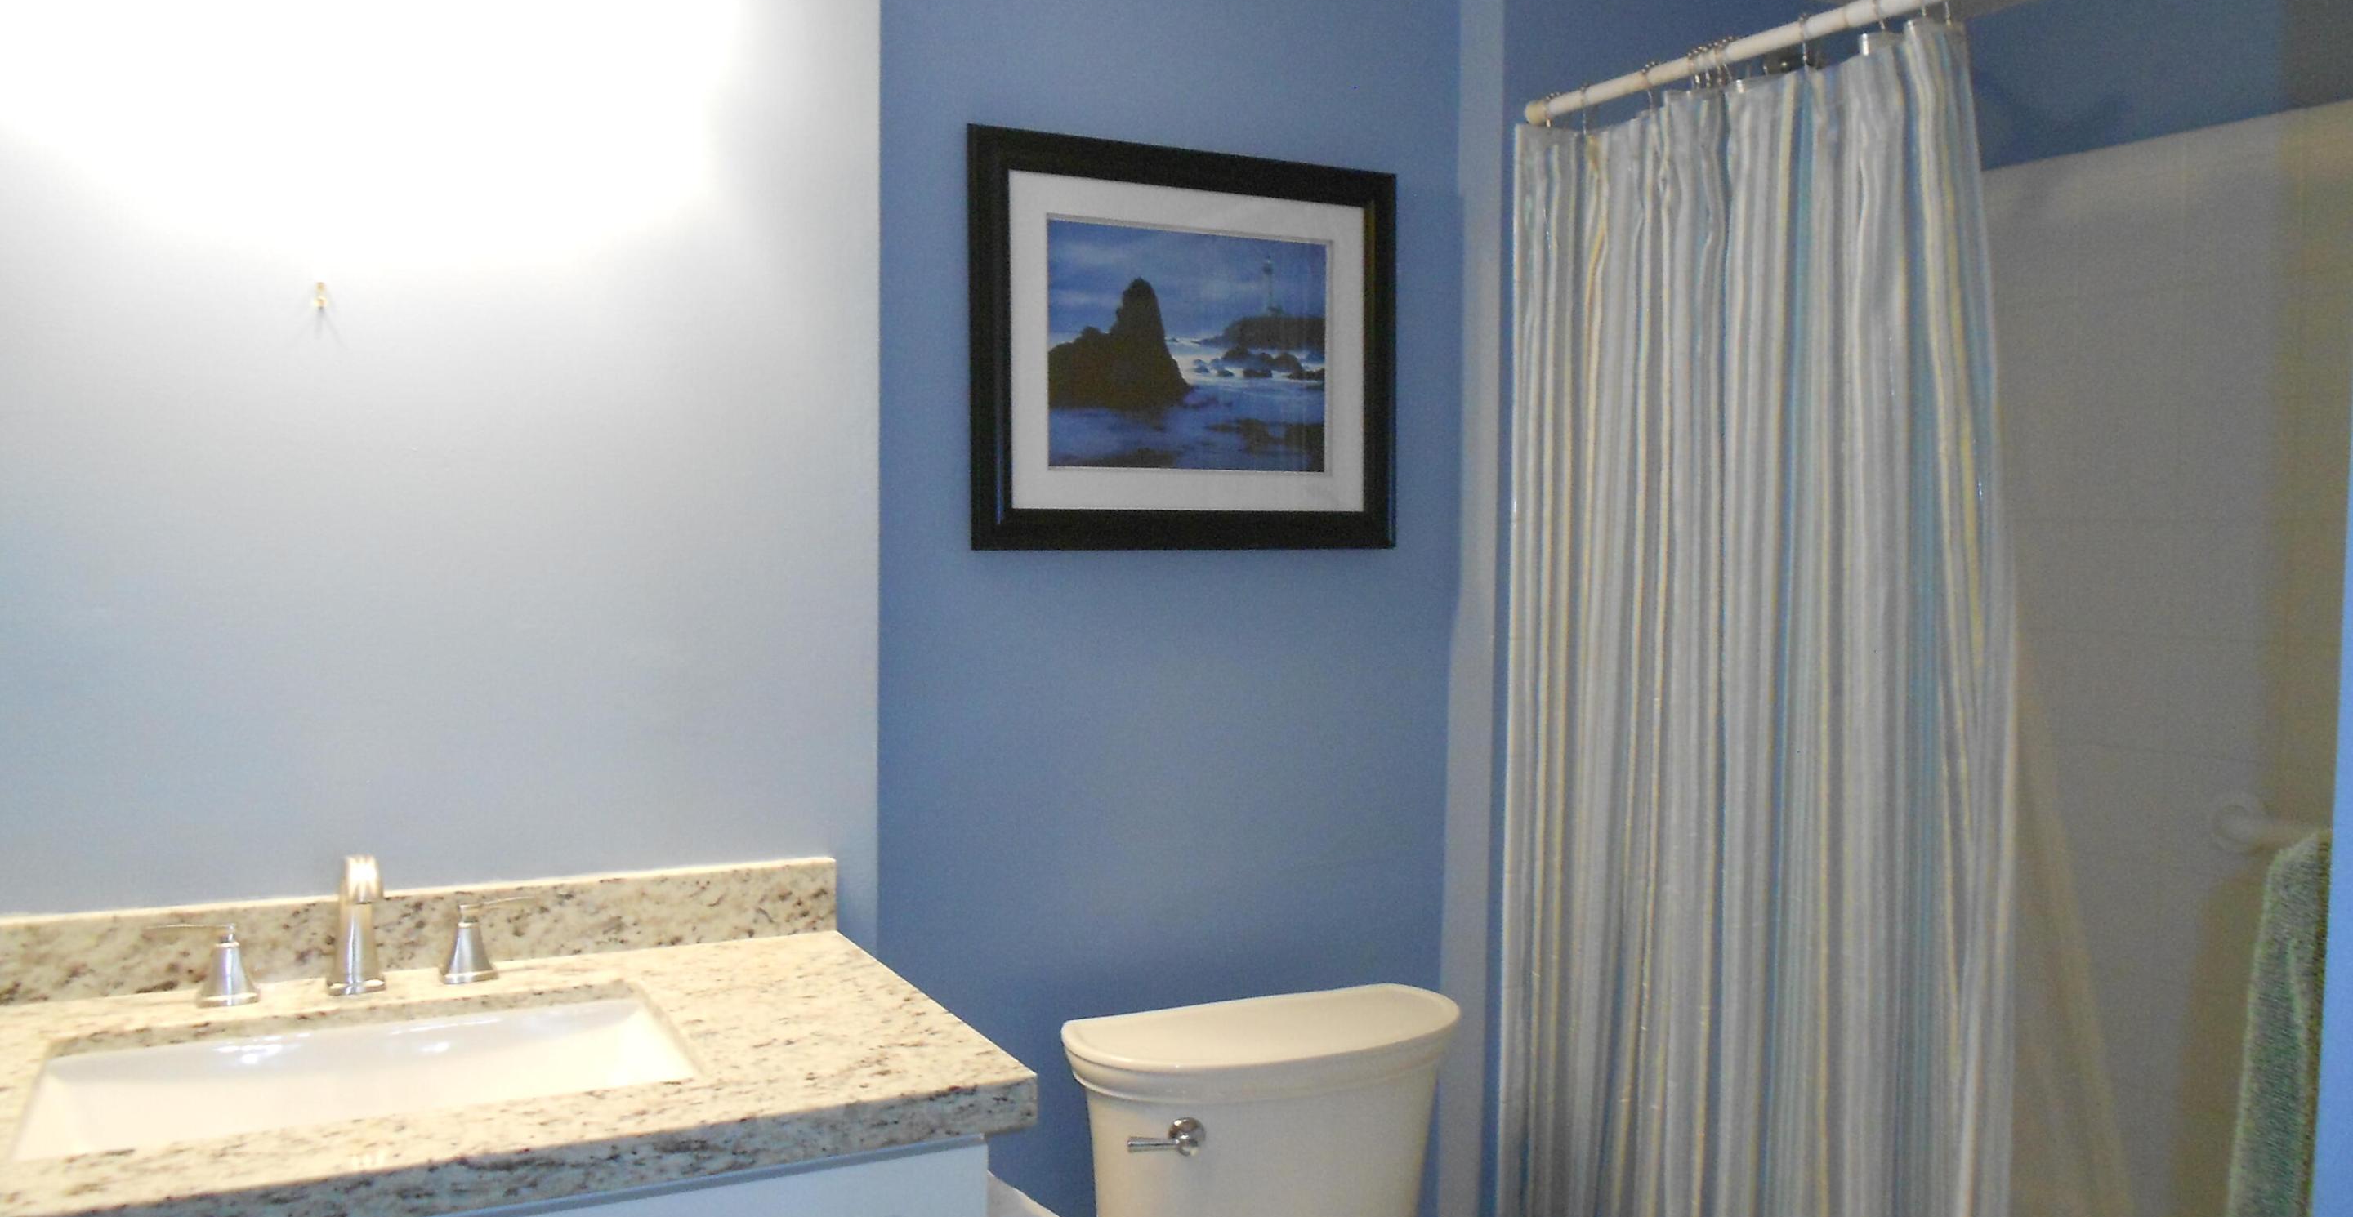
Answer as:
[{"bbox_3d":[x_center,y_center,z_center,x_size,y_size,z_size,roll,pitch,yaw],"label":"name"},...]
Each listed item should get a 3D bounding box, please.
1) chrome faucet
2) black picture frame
[{"bbox_3d":[-0.729,0.287,1.578,0.048,0.133,0.155,-1,3,-27],"label":"chrome faucet"},{"bbox_3d":[0.022,-0.314,2.159,0.570,0.484,0.030,-1,3,-27],"label":"black picture frame"}]

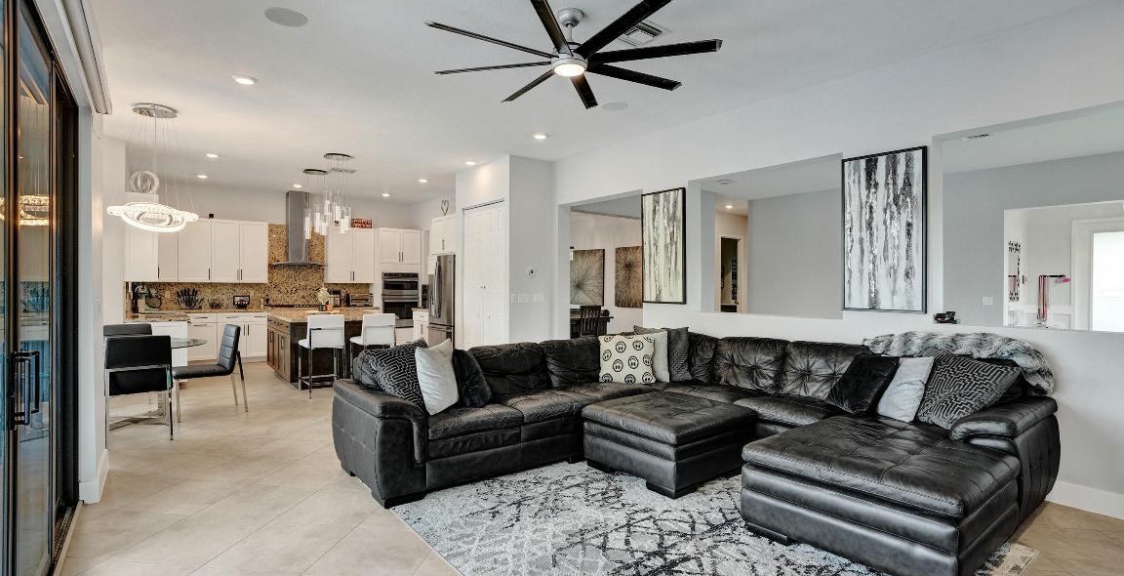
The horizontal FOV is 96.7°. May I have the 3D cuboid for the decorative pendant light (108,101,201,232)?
[{"bbox_3d":[-3.992,-1.142,4.902,0.700,1.215,0.700,0,0,-39],"label":"decorative pendant light"}]

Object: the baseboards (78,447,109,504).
[{"bbox_3d":[-3.112,1.247,3.331,0.110,0.135,0.760,0,0,-39],"label":"baseboards"}]

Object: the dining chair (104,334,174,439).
[{"bbox_3d":[-3.715,0.855,4.398,0.430,0.900,0.620,0,0,-39],"label":"dining chair"}]

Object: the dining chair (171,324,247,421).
[{"bbox_3d":[-3.681,0.851,5.214,0.460,0.910,0.630,0,0,43],"label":"dining chair"}]

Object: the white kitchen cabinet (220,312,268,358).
[{"bbox_3d":[-5.492,0.842,8.638,0.830,0.880,0.630,0,0,-39],"label":"white kitchen cabinet"}]

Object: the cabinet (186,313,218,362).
[{"bbox_3d":[-5.975,0.842,8.241,0.430,0.880,0.630,0,0,-39],"label":"cabinet"}]

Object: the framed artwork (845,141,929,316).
[{"bbox_3d":[2.469,-0.421,3.851,0.045,1.210,0.565,0,0,-39],"label":"framed artwork"}]

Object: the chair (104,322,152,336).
[{"bbox_3d":[-4.560,0.846,5.231,0.430,0.900,0.620,0,0,-39],"label":"chair"}]

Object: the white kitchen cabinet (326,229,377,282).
[{"bbox_3d":[-4.202,-0.630,9.887,0.870,1.080,0.340,0,0,-39],"label":"white kitchen cabinet"}]

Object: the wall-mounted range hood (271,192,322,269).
[{"bbox_3d":[-4.869,-1.079,9.218,0.880,1.370,0.490,0,0,-39],"label":"wall-mounted range hood"}]

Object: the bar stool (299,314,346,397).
[{"bbox_3d":[-3.000,0.807,6.214,0.420,0.980,0.570,0,0,-39],"label":"bar stool"}]

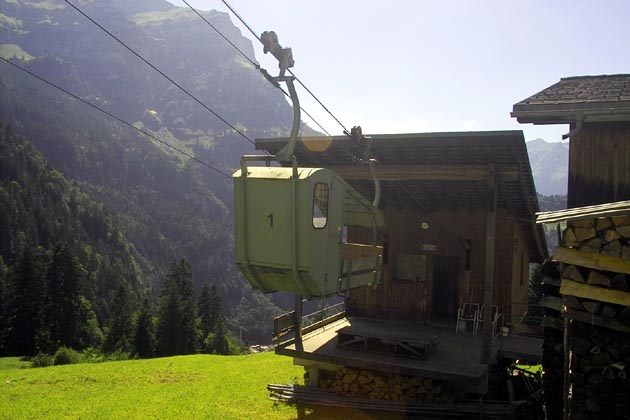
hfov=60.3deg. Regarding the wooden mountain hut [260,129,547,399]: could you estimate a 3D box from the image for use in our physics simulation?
[{"bbox_3d":[3.342,1.064,16.654,6.500,5.900,8.900,2,3,26],"label":"wooden mountain hut"}]

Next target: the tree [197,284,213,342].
[{"bbox_3d":[-13.443,12.592,66.000,2.530,7.056,2.530,1,3,0],"label":"tree"}]

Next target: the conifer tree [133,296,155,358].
[{"bbox_3d":[-18.335,12.669,58.000,2.352,6.415,2.352,1,3,0],"label":"conifer tree"}]

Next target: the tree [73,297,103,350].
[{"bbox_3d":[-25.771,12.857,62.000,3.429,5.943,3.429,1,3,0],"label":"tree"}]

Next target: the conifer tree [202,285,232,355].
[{"bbox_3d":[-11.143,12.514,62.000,3.429,8.000,3.429,1,3,0],"label":"conifer tree"}]

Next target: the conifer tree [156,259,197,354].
[{"bbox_3d":[-15.829,11.143,62.000,4.571,11.200,4.571,1,3,0],"label":"conifer tree"}]

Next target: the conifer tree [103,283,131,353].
[{"bbox_3d":[-23.418,12.682,64.000,3.303,8.258,3.303,1,3,0],"label":"conifer tree"}]

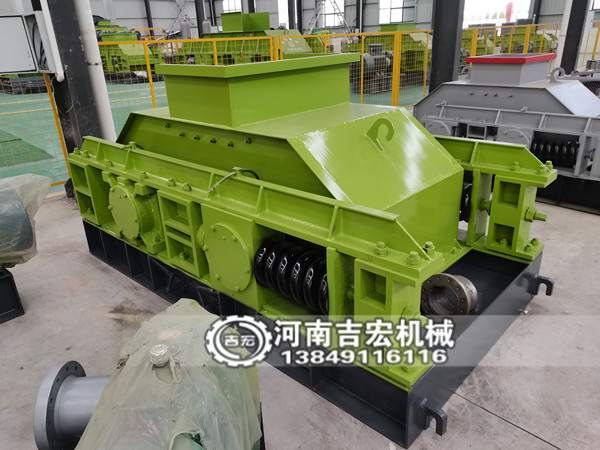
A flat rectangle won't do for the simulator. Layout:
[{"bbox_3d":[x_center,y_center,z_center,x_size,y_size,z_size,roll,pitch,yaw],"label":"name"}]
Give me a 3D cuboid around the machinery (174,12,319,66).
[{"bbox_3d":[-1.342,-4.116,11.094,3.450,1.970,2.000,17,30,39],"label":"machinery"}]

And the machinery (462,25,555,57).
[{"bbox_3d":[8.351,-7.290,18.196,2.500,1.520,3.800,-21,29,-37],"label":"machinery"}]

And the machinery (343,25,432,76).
[{"bbox_3d":[2.990,-5.445,14.248,1.700,1.620,3.400,-21,29,-37],"label":"machinery"}]

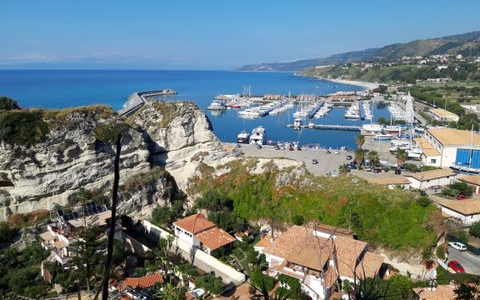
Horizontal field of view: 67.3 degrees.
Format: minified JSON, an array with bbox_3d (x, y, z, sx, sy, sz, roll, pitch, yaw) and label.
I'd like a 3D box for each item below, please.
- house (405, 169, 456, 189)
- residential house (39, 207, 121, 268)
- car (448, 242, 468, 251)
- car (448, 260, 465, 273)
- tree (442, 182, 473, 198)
[{"bbox_3d":[91.101,13.237,172.642,28.000,5.000,10.600,-6,14,-27],"label":"house"},{"bbox_3d":[-46.079,24.333,102.676,18.000,7.500,13.000,-8,15,-31],"label":"residential house"},{"bbox_3d":[59.676,26.302,98.475,1.780,1.500,4.250,-8,15,-32],"label":"car"},{"bbox_3d":[58.936,31.751,98.000,1.680,1.450,3.900,-8,15,-31],"label":"car"},{"bbox_3d":[92.154,16.215,152.492,11.500,5.500,8.000,0,13,0],"label":"tree"}]

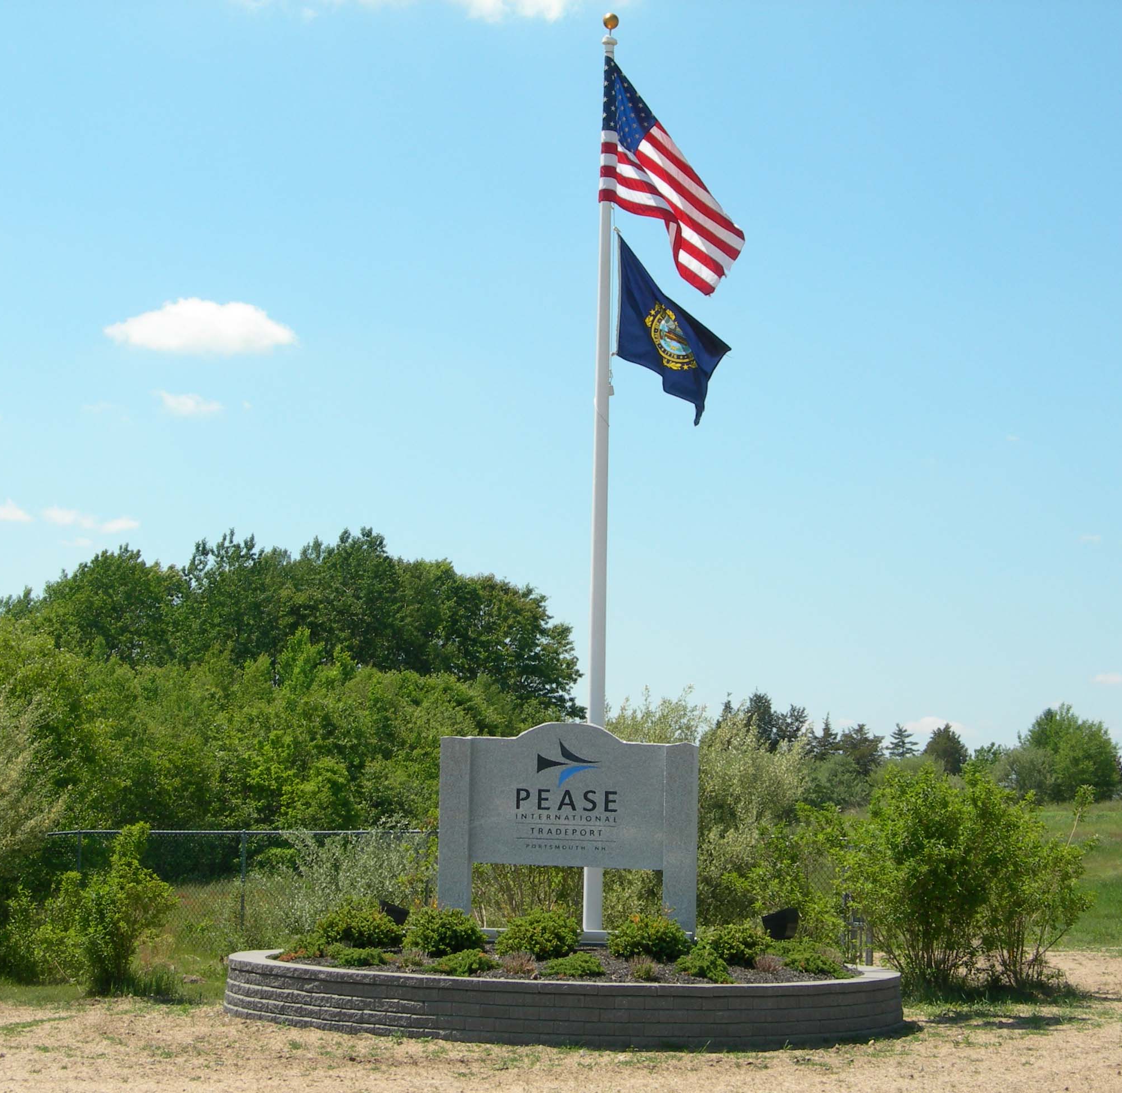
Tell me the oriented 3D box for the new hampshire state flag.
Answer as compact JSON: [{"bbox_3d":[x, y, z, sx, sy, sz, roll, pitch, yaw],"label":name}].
[{"bbox_3d":[1.078,-2.090,24.677,1.120,1.850,0.400,1,-6,0],"label":"new hampshire state flag"}]

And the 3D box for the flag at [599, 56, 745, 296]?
[{"bbox_3d":[1.074,-3.585,24.840,1.420,2.380,0.450,1,-6,0],"label":"flag"}]

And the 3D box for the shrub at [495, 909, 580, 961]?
[{"bbox_3d":[-0.186,3.104,20.532,0.674,0.409,0.640,1,-6,0],"label":"shrub"}]

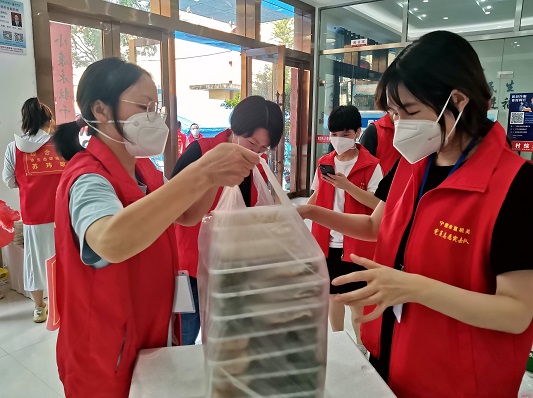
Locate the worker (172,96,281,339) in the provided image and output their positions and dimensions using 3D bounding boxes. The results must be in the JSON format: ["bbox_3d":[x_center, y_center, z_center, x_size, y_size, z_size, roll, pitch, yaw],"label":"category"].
[{"bbox_3d":[-0.175,0.326,1.862,0.500,1.580,0.550,-10,16,-44],"label":"worker"}]

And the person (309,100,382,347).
[{"bbox_3d":[0.477,0.237,2.403,0.460,1.560,0.360,5,12,22],"label":"person"}]

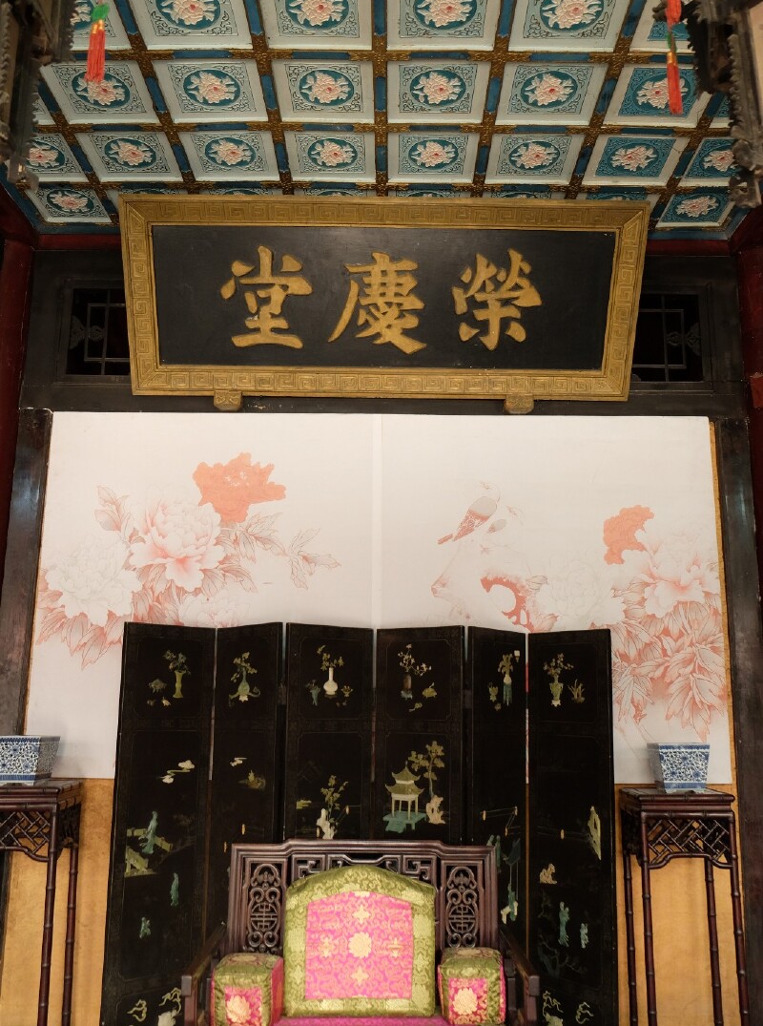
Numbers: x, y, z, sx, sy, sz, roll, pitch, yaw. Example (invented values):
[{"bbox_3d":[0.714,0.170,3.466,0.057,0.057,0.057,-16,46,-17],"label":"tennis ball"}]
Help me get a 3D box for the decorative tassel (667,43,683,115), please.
[{"bbox_3d":[0.769,-1.137,2.253,0.030,0.215,0.028,1,-11,1],"label":"decorative tassel"}]

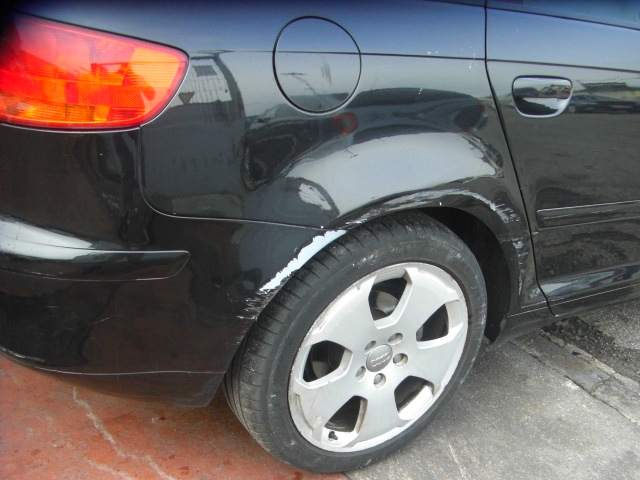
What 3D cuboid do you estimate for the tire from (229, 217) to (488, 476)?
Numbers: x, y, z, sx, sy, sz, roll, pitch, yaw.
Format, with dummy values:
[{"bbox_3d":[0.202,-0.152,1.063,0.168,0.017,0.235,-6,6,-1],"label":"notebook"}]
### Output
[{"bbox_3d":[0.088,0.225,1.615,0.633,0.630,0.226,-6,27,-31],"label":"tire"}]

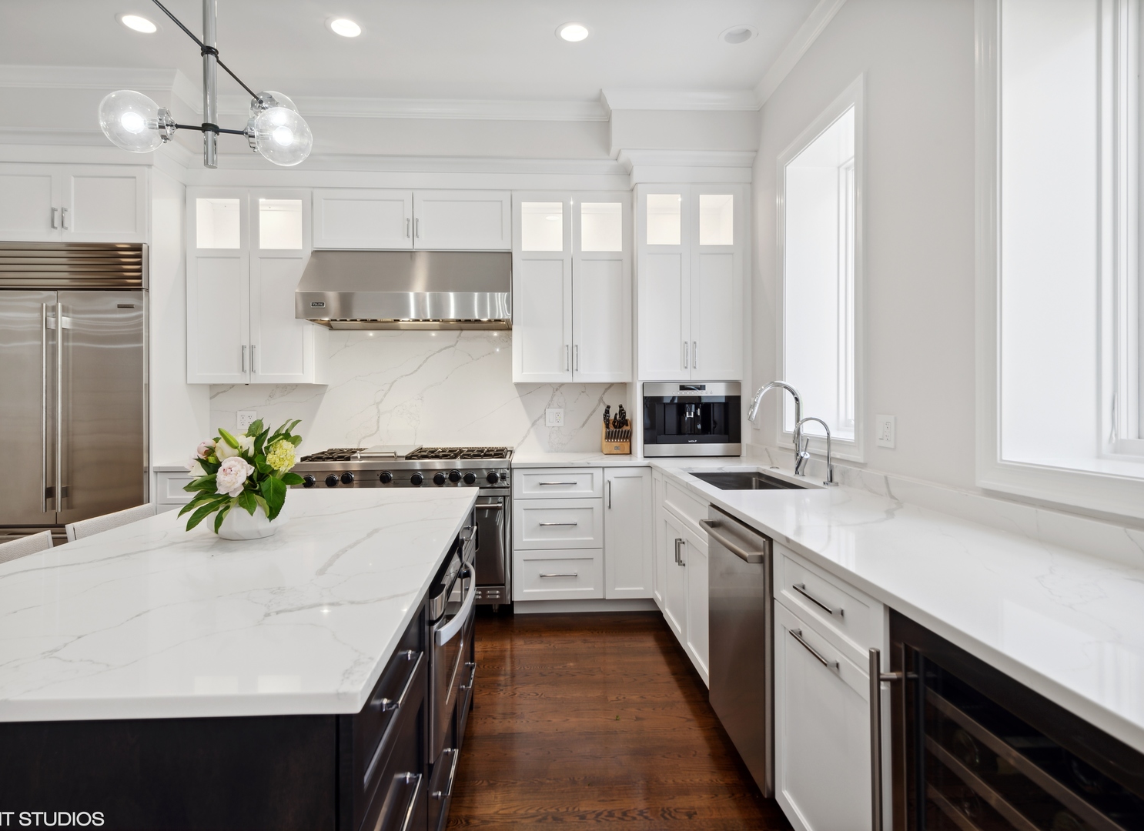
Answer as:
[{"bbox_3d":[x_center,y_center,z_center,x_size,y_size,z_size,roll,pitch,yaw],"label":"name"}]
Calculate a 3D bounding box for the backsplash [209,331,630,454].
[{"bbox_3d":[-0.999,-0.159,4.185,2.756,0.823,0.025,0,1,-4],"label":"backsplash"}]

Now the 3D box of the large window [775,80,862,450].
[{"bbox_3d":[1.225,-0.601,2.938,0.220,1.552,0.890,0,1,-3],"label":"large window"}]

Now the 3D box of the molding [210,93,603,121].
[{"bbox_3d":[-0.974,-1.802,3.653,2.395,0.085,0.085,0,1,-3],"label":"molding"}]

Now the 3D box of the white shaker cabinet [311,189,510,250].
[{"bbox_3d":[-0.994,-1.214,3.993,1.214,0.374,0.310,0,1,-3],"label":"white shaker cabinet"}]

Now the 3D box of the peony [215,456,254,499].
[{"bbox_3d":[-0.914,0.166,1.688,0.100,0.100,0.090,0,1,-4],"label":"peony"}]

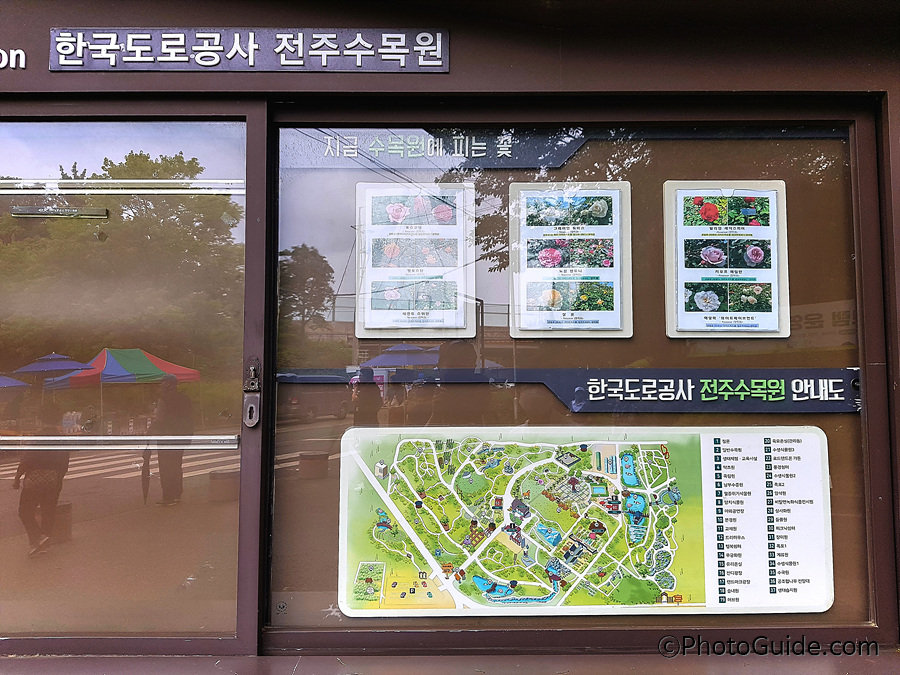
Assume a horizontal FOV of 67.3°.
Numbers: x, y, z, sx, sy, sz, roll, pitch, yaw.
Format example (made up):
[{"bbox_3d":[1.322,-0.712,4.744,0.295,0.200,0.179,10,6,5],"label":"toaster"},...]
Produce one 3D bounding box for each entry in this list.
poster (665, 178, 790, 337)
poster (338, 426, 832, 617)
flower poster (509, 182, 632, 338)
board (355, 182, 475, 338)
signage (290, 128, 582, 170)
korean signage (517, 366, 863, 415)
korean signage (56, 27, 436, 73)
[{"bbox_3d":[0.585,-0.165,1.440,0.261,0.337,0.020,0,-4,-1],"label":"poster"},{"bbox_3d":[0.283,0.379,1.406,1.018,0.382,0.015,0,-4,-1],"label":"poster"},{"bbox_3d":[0.256,-0.163,1.436,0.258,0.332,0.020,0,-4,-1],"label":"flower poster"},{"bbox_3d":[-0.072,-0.162,1.433,0.252,0.330,0.020,0,-4,-1],"label":"board"},{"bbox_3d":[-0.033,-0.405,1.457,0.661,0.090,0.010,0,-4,-1],"label":"signage"},{"bbox_3d":[0.513,0.113,1.428,0.705,0.094,0.010,0,-4,-1],"label":"korean signage"},{"bbox_3d":[-0.404,-0.579,1.378,0.805,0.090,0.020,0,-4,-1],"label":"korean signage"}]

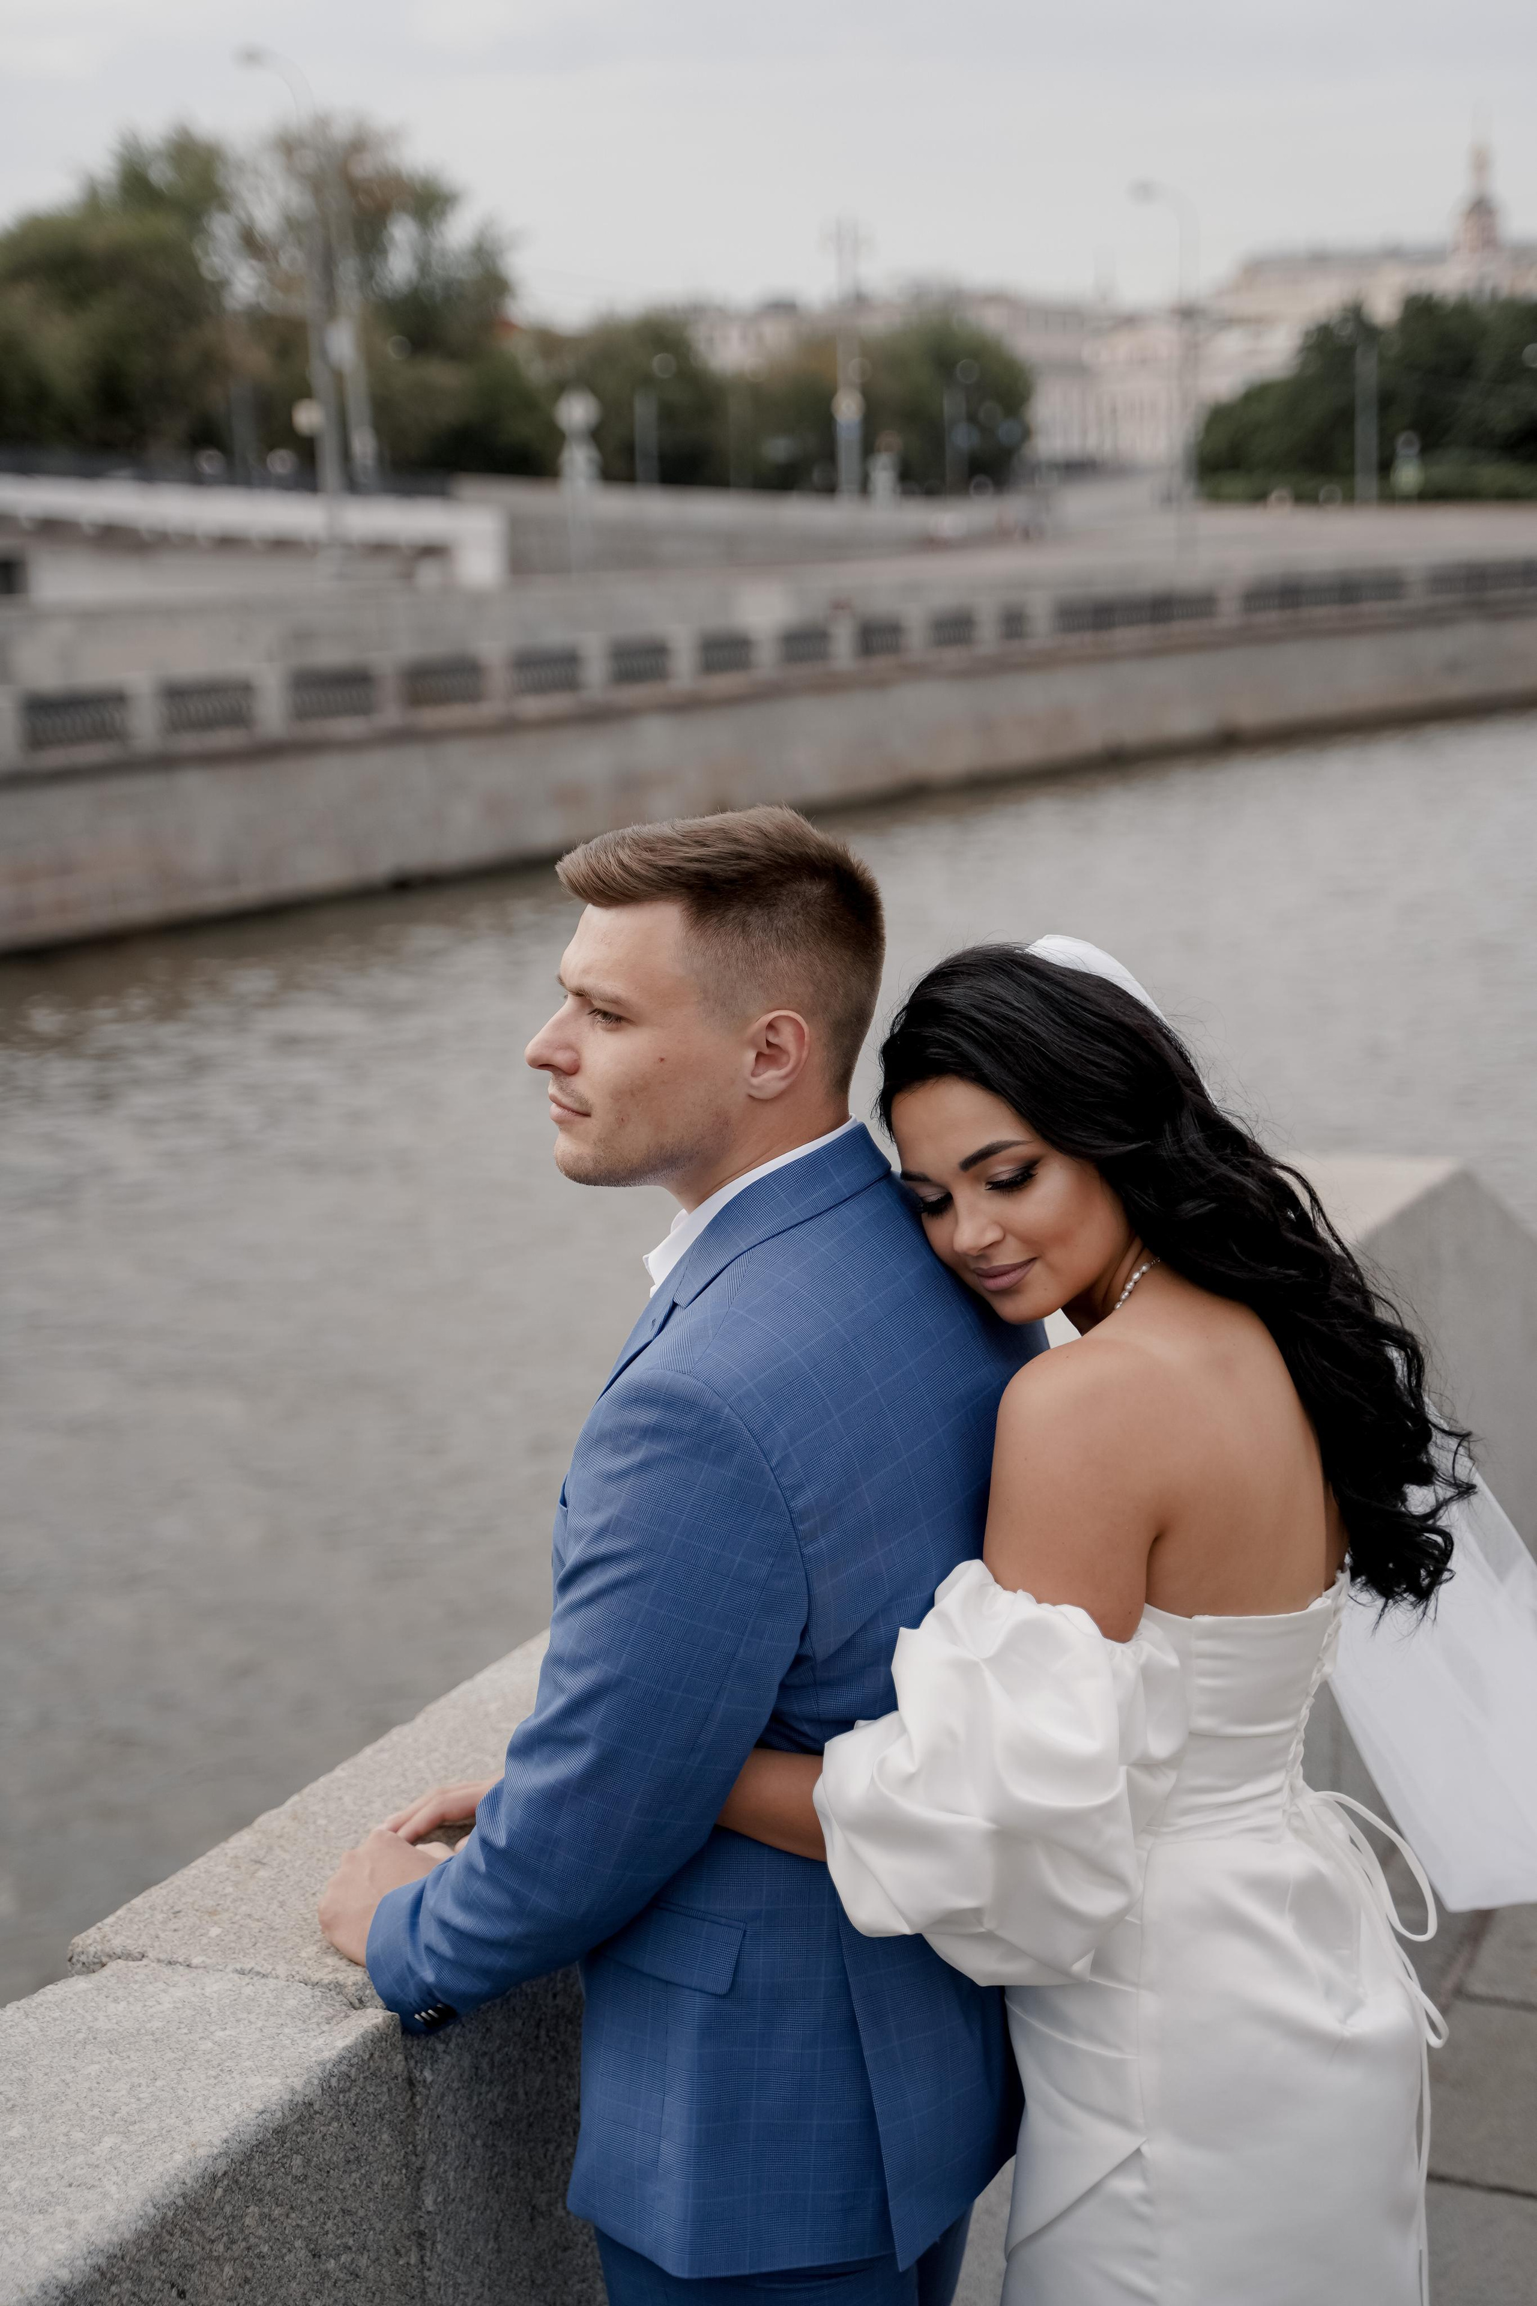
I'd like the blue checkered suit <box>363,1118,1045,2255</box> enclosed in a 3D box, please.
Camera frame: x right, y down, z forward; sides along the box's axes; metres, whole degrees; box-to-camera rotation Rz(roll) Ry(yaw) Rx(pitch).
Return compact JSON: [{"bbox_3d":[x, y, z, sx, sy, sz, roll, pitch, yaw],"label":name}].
[{"bbox_3d":[0.034,0.335,2.351,0.420,0.750,0.510,6,14,31],"label":"blue checkered suit"}]

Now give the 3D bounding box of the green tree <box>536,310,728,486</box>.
[{"bbox_3d":[-4.606,-25.023,112.000,6.400,6.600,6.200,-1,12,0],"label":"green tree"}]

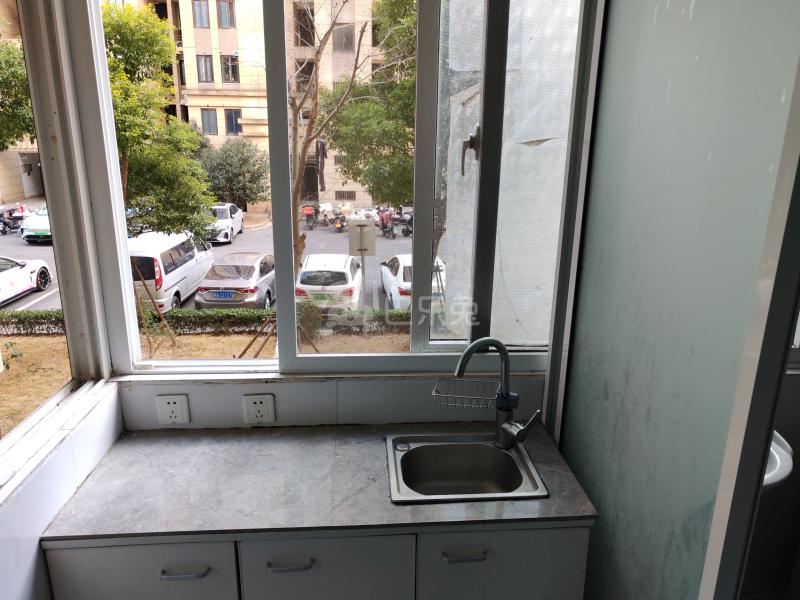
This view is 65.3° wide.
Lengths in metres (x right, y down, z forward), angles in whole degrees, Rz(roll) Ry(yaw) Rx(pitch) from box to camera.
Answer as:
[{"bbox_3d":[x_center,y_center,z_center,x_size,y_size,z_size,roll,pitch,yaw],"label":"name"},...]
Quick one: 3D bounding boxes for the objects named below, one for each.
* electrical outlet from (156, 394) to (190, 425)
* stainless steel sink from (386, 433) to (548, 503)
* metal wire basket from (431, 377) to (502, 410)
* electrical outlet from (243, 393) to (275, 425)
[{"bbox_3d":[-0.642,0.309,1.777,0.086,0.086,0.011,-1,16,-4],"label":"electrical outlet"},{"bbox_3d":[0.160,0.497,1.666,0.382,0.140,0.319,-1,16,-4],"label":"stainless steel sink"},{"bbox_3d":[0.187,0.267,1.753,0.176,0.040,0.115,3,17,9],"label":"metal wire basket"},{"bbox_3d":[-0.403,0.312,1.797,0.086,0.086,0.011,-1,16,-4],"label":"electrical outlet"}]

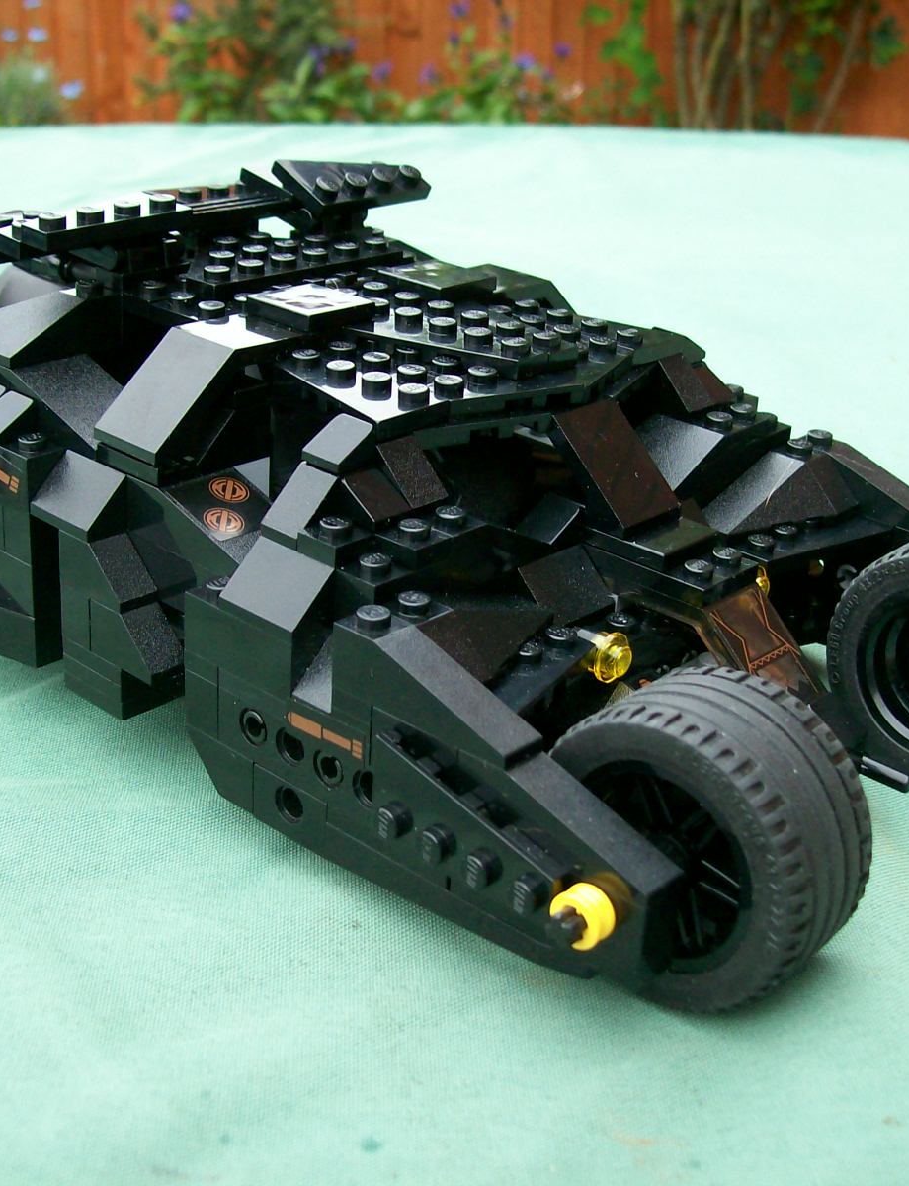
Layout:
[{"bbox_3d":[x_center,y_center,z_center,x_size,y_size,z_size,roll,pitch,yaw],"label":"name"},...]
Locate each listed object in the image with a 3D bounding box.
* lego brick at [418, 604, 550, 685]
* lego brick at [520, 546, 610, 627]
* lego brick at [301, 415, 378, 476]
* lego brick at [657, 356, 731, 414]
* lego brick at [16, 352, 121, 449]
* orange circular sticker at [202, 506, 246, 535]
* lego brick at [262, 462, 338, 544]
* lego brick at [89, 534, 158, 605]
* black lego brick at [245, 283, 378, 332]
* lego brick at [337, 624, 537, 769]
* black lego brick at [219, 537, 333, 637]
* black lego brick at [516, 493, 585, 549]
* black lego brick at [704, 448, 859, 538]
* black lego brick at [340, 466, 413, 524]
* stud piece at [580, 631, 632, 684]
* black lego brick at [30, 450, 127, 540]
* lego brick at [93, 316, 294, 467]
[{"bbox_3d":[0.005,0.004,0.239,0.016,0.010,0.032,23,30,36],"label":"lego brick"},{"bbox_3d":[0.015,-0.001,0.262,0.016,0.010,0.016,23,30,36],"label":"lego brick"},{"bbox_3d":[-0.017,-0.022,0.248,0.008,0.006,0.008,23,31,36],"label":"lego brick"},{"bbox_3d":[0.041,-0.039,0.300,0.015,0.010,0.016,23,30,36],"label":"lego brick"},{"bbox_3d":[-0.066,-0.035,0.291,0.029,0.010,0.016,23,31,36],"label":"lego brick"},{"bbox_3d":[-0.037,-0.012,0.267,0.007,0.001,0.007,40,40,26],"label":"orange circular sticker"},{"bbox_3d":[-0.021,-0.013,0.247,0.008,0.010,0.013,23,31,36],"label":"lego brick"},{"bbox_3d":[-0.056,-0.005,0.265,0.016,0.010,0.008,23,30,36],"label":"lego brick"},{"bbox_3d":[-0.025,-0.051,0.293,0.016,0.003,0.016,23,30,36],"label":"black lego brick"},{"bbox_3d":[-0.003,0.012,0.224,0.032,0.010,0.008,23,31,36],"label":"lego brick"},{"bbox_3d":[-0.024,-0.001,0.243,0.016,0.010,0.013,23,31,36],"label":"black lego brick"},{"bbox_3d":[0.015,-0.011,0.262,0.008,0.006,0.008,23,30,36],"label":"black lego brick"},{"bbox_3d":[0.058,-0.017,0.293,0.016,0.011,0.032,23,30,36],"label":"black lego brick"},{"bbox_3d":[-0.012,-0.014,0.240,0.008,0.006,0.008,23,30,36],"label":"black lego brick"},{"bbox_3d":[0.024,0.010,0.251,0.005,0.008,0.008,23,30,36],"label":"stud piece"},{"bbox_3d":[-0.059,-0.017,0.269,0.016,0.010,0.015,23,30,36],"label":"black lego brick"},{"bbox_3d":[-0.044,-0.035,0.278,0.016,0.017,0.029,23,31,36],"label":"lego brick"}]

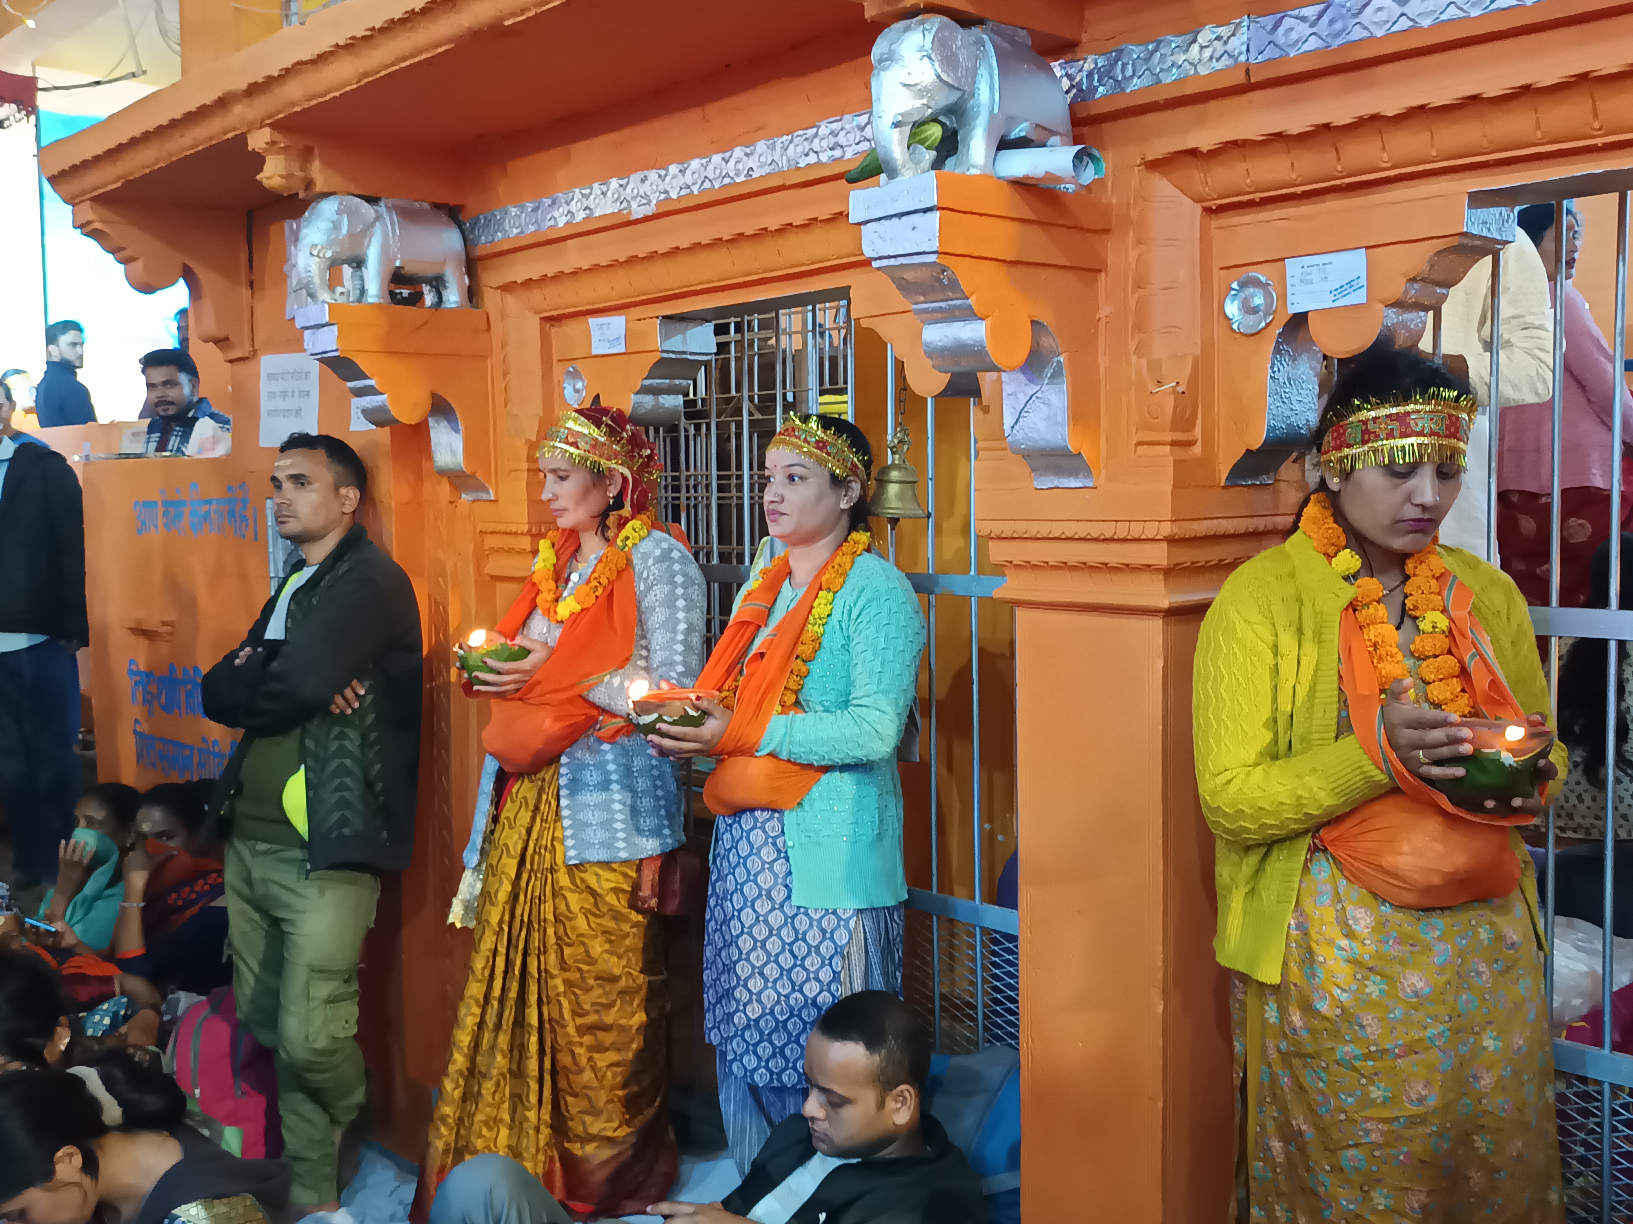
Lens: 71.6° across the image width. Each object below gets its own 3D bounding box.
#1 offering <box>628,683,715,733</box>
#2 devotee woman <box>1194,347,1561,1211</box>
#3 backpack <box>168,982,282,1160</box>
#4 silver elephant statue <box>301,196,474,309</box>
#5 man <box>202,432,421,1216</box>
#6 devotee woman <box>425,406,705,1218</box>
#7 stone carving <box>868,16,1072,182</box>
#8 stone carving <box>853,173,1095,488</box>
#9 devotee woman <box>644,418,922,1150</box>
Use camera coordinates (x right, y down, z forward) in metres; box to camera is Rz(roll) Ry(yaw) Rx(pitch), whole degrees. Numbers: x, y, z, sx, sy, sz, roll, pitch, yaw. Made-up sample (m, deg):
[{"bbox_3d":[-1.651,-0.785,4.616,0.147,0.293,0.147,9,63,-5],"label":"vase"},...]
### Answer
[{"bbox_3d":[-0.266,0.180,2.120,0.160,0.085,0.160,-1,6,0],"label":"offering"},{"bbox_3d":[0.687,0.490,1.347,0.460,1.590,0.440,0,6,9],"label":"devotee woman"},{"bbox_3d":[-1.242,1.014,2.469,0.210,0.400,0.270,0,6,15],"label":"backpack"},{"bbox_3d":[-0.974,-0.802,2.503,0.350,0.230,0.140,-7,8,-44],"label":"silver elephant statue"},{"bbox_3d":[-1.014,0.432,2.260,0.460,1.590,0.340,3,7,34],"label":"man"},{"bbox_3d":[-0.512,0.415,2.233,0.470,1.610,0.450,-6,8,-43],"label":"devotee woman"},{"bbox_3d":[0.213,-0.712,1.573,0.340,0.225,0.140,-7,8,-44],"label":"stone carving"},{"bbox_3d":[0.244,-0.392,1.630,0.390,0.425,0.130,-7,8,-44],"label":"stone carving"},{"bbox_3d":[-0.075,0.417,2.253,0.480,1.585,0.430,-5,7,-35],"label":"devotee woman"}]

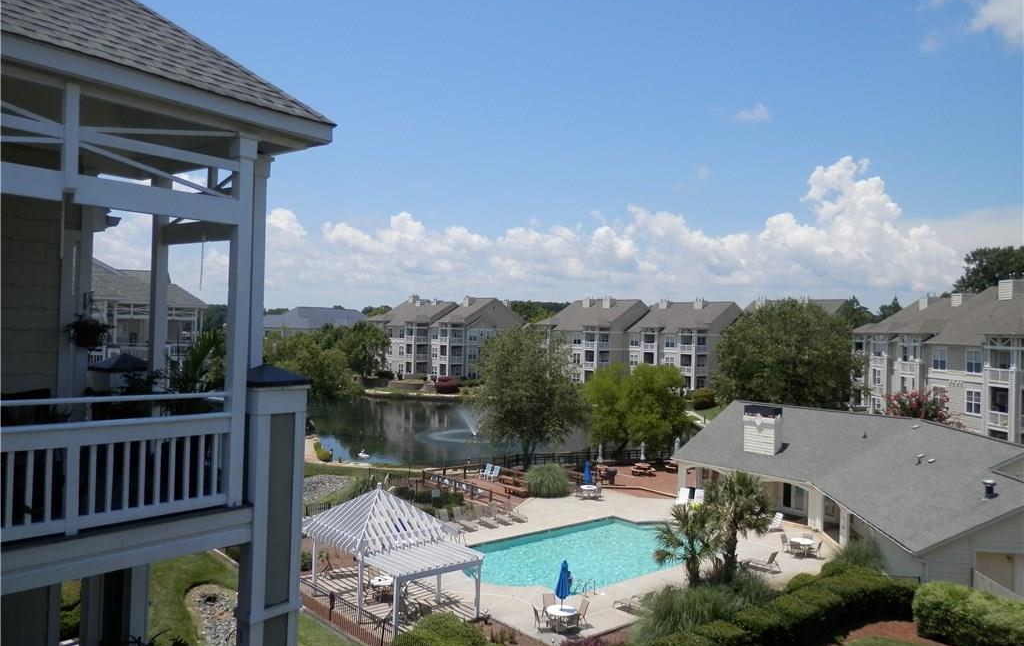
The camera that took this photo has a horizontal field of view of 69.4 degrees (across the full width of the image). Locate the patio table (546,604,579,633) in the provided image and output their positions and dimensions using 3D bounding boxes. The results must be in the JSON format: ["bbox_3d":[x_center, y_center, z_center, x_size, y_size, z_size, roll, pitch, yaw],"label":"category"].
[{"bbox_3d":[1.738,10.488,26.086,1.090,0.700,1.090,2,-1,0],"label":"patio table"}]

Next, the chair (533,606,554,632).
[{"bbox_3d":[1.161,10.362,26.117,0.640,0.920,0.560,2,-1,-18],"label":"chair"}]

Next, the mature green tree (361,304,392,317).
[{"bbox_3d":[-35.827,2.573,194.980,9.000,15.170,9.000,2,0,-10],"label":"mature green tree"}]

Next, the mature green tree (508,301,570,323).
[{"bbox_3d":[7.195,2.681,199.875,16.768,17.000,14.000,2,-1,0],"label":"mature green tree"}]

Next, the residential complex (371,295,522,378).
[{"bbox_3d":[-11.623,2.387,132.628,13.500,14.090,28.550,2,0,-40],"label":"residential complex"}]

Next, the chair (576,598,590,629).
[{"bbox_3d":[2.415,10.404,26.520,0.640,0.920,0.560,2,-1,-39],"label":"chair"}]

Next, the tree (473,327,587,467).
[{"bbox_3d":[1.340,5.927,56.631,8.565,11.093,8.565,2,-1,0],"label":"tree"}]

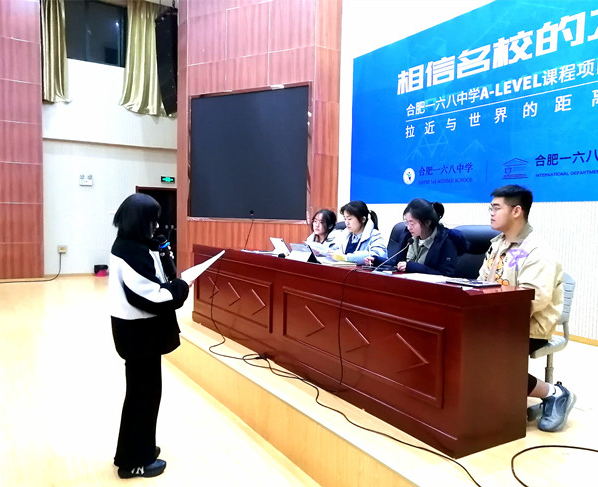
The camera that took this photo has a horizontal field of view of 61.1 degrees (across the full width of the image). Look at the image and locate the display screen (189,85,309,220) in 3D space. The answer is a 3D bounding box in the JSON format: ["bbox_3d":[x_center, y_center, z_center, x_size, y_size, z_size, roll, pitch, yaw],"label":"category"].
[{"bbox_3d":[-0.887,-1.462,8.474,2.300,2.100,0.080,2,3,27],"label":"display screen"}]

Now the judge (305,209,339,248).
[{"bbox_3d":[0.238,0.281,4.912,0.680,1.220,0.500,-1,4,-37],"label":"judge"}]

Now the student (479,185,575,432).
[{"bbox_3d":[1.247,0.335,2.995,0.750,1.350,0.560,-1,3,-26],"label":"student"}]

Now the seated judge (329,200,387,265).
[{"bbox_3d":[0.464,0.279,4.356,0.700,1.290,0.550,-1,4,-31],"label":"seated judge"}]

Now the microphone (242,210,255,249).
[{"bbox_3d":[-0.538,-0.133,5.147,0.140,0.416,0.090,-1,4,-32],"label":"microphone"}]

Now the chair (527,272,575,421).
[{"bbox_3d":[1.290,0.589,3.027,0.520,0.840,0.450,-1,4,-38],"label":"chair"}]

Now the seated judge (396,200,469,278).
[{"bbox_3d":[0.864,0.323,3.747,0.720,1.280,0.550,-1,4,-29],"label":"seated judge"}]

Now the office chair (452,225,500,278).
[{"bbox_3d":[1.168,0.416,3.600,0.650,1.120,0.620,-1,4,-32],"label":"office chair"}]

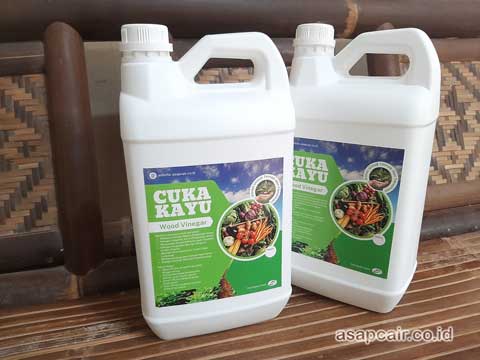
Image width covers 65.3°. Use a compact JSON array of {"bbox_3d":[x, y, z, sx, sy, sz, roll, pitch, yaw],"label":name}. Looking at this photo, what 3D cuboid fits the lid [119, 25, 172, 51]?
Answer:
[{"bbox_3d":[-0.092,-0.139,0.365,0.053,0.027,0.053,-5,20,-12],"label":"lid"}]

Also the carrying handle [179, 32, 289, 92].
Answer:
[{"bbox_3d":[-0.007,-0.123,0.392,0.117,0.059,0.049,-5,20,-12],"label":"carrying handle"}]

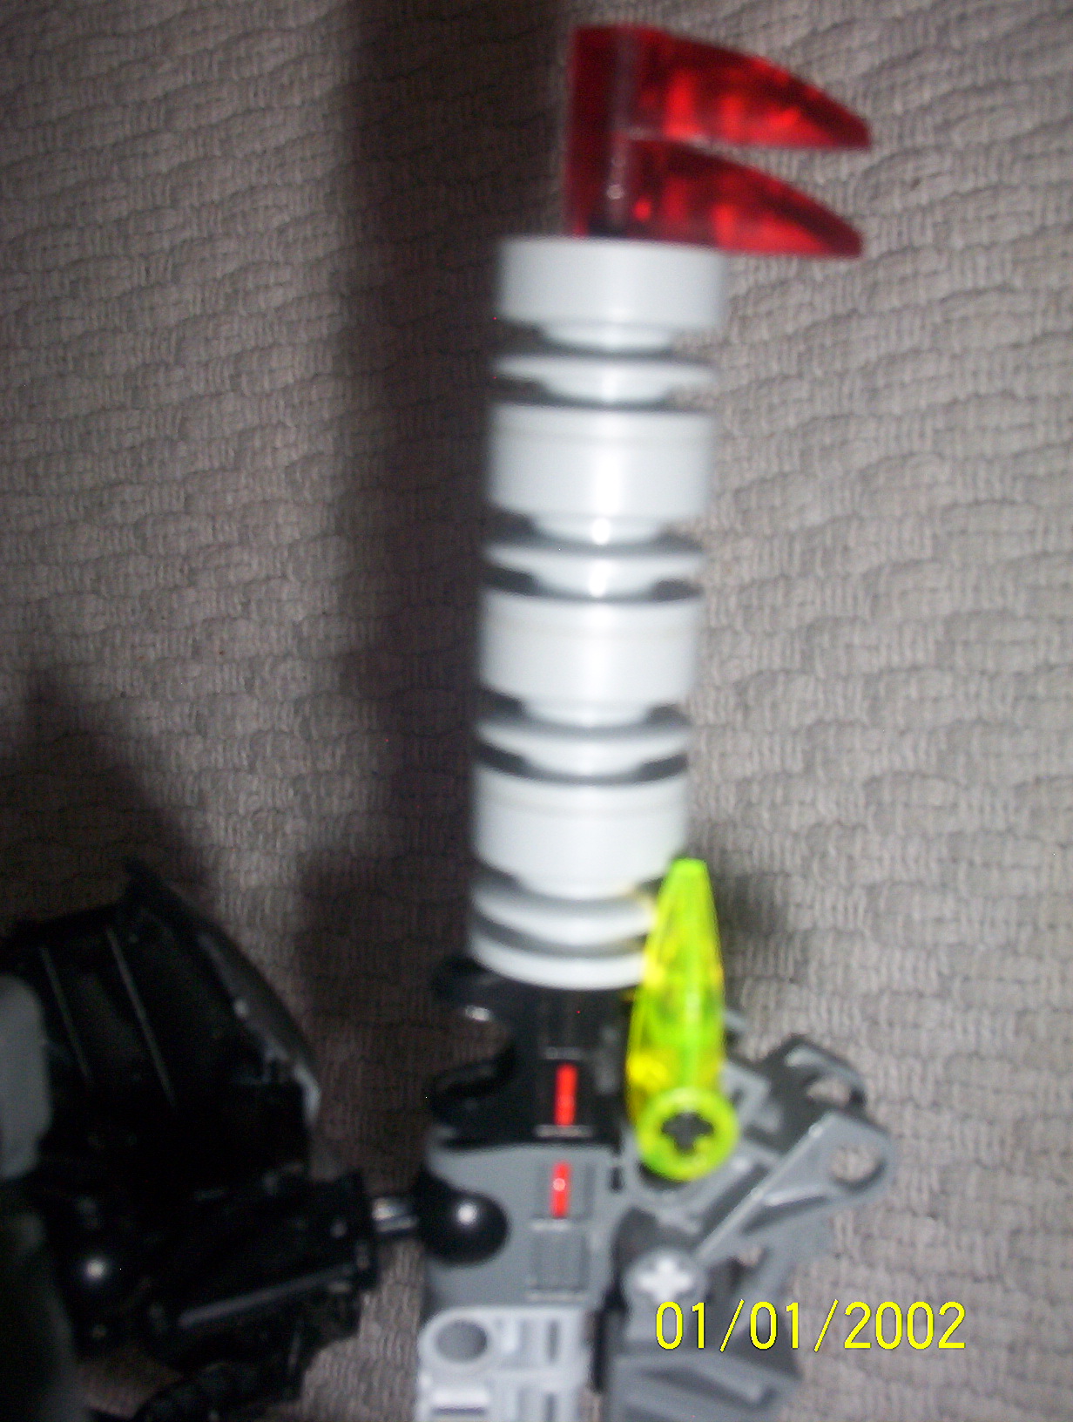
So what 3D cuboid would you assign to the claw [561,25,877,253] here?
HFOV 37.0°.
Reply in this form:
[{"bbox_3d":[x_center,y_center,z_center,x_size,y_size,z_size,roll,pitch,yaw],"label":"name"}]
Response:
[{"bbox_3d":[0.014,-0.045,0.127,0.024,0.008,0.016,4,103,8],"label":"claw"}]

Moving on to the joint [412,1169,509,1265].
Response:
[{"bbox_3d":[-0.008,0.052,0.165,0.010,0.010,0.010,3,103,0],"label":"joint"}]

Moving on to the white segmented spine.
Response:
[{"bbox_3d":[0.005,-0.008,0.137,0.018,0.018,0.060,3,103,0],"label":"white segmented spine"}]

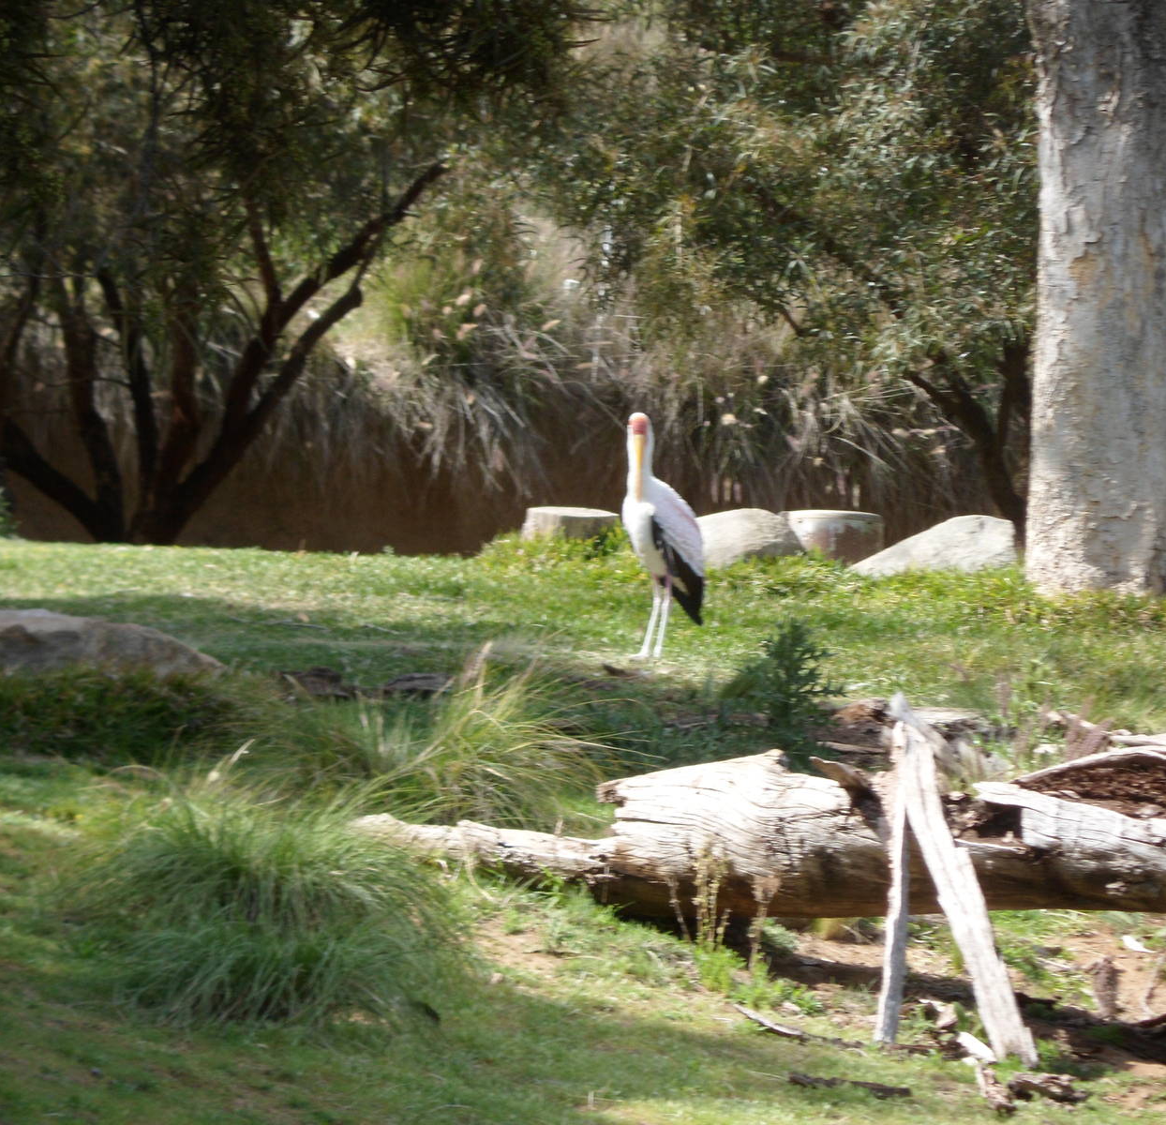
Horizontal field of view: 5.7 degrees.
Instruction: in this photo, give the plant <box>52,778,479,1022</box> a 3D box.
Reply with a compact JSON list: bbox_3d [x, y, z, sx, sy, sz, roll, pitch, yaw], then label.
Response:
[{"bbox_3d":[-0.977,1.045,35.800,1.250,0.720,1.050,2,3,0],"label":"plant"}]

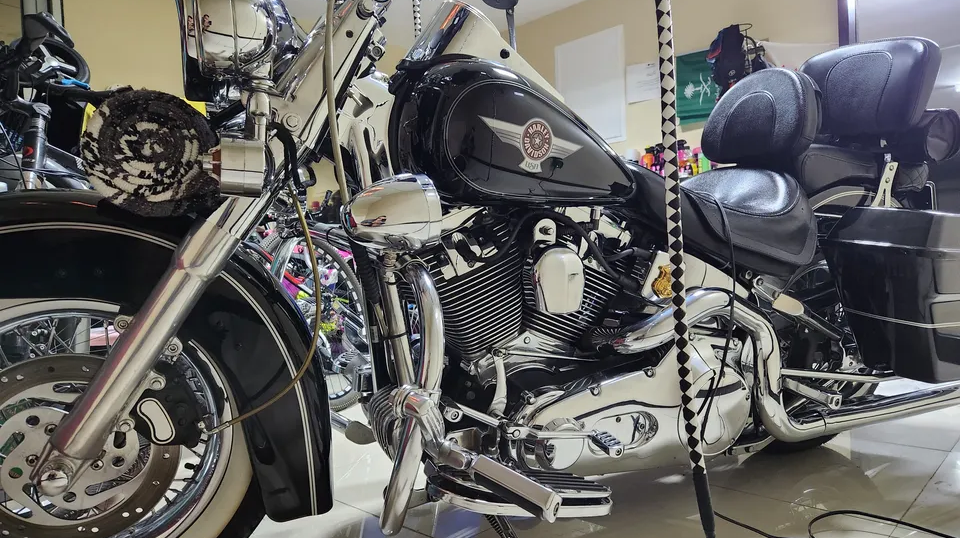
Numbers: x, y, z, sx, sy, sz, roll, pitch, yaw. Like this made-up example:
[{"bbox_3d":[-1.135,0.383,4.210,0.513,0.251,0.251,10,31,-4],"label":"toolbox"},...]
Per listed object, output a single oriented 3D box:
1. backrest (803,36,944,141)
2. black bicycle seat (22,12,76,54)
[{"bbox_3d":[0.998,-0.459,1.628,0.095,0.230,0.320,13,4,-29],"label":"backrest"},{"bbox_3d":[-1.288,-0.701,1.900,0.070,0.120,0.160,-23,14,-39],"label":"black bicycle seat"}]

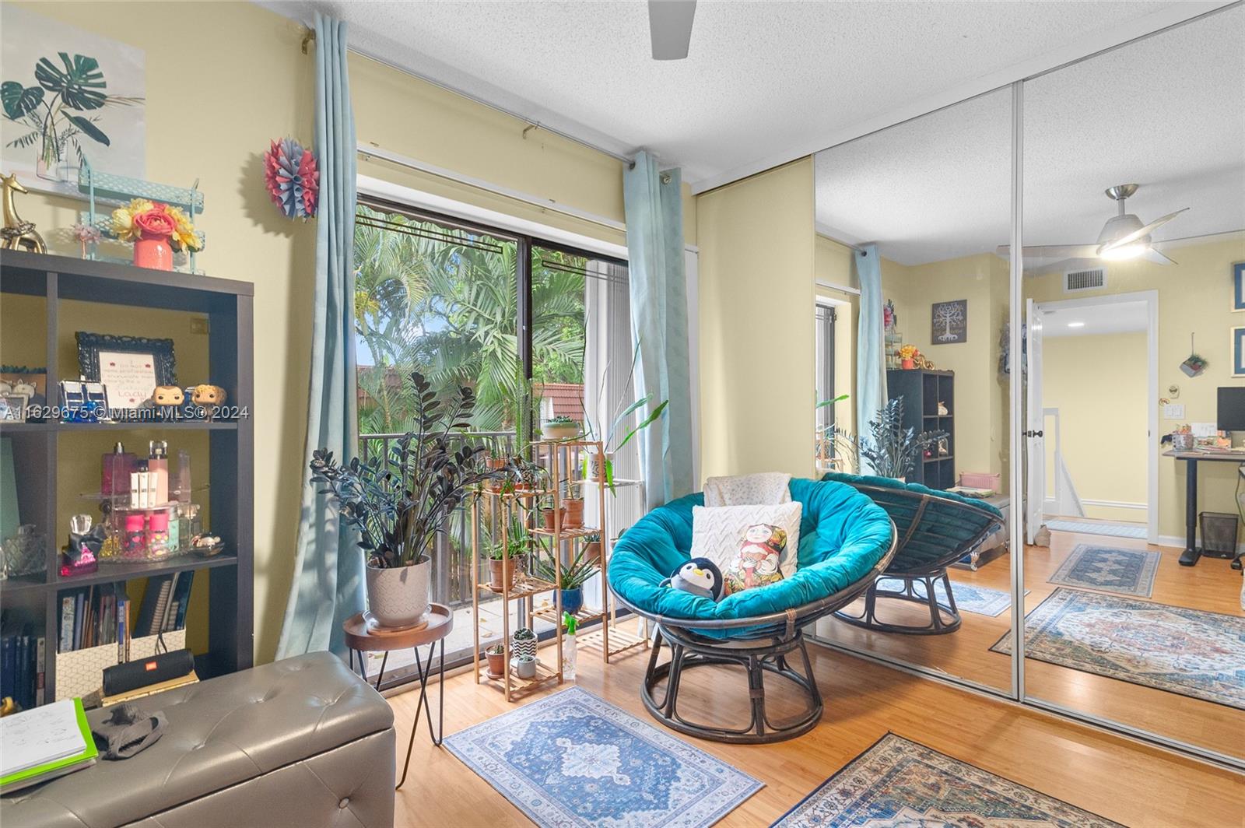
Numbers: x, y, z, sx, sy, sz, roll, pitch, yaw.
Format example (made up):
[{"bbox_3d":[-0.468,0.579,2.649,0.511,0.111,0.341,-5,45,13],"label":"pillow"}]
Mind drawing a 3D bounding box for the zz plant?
[{"bbox_3d":[-0.680,0.168,1.733,0.580,0.610,0.560,0,0,-22],"label":"zz plant"}]

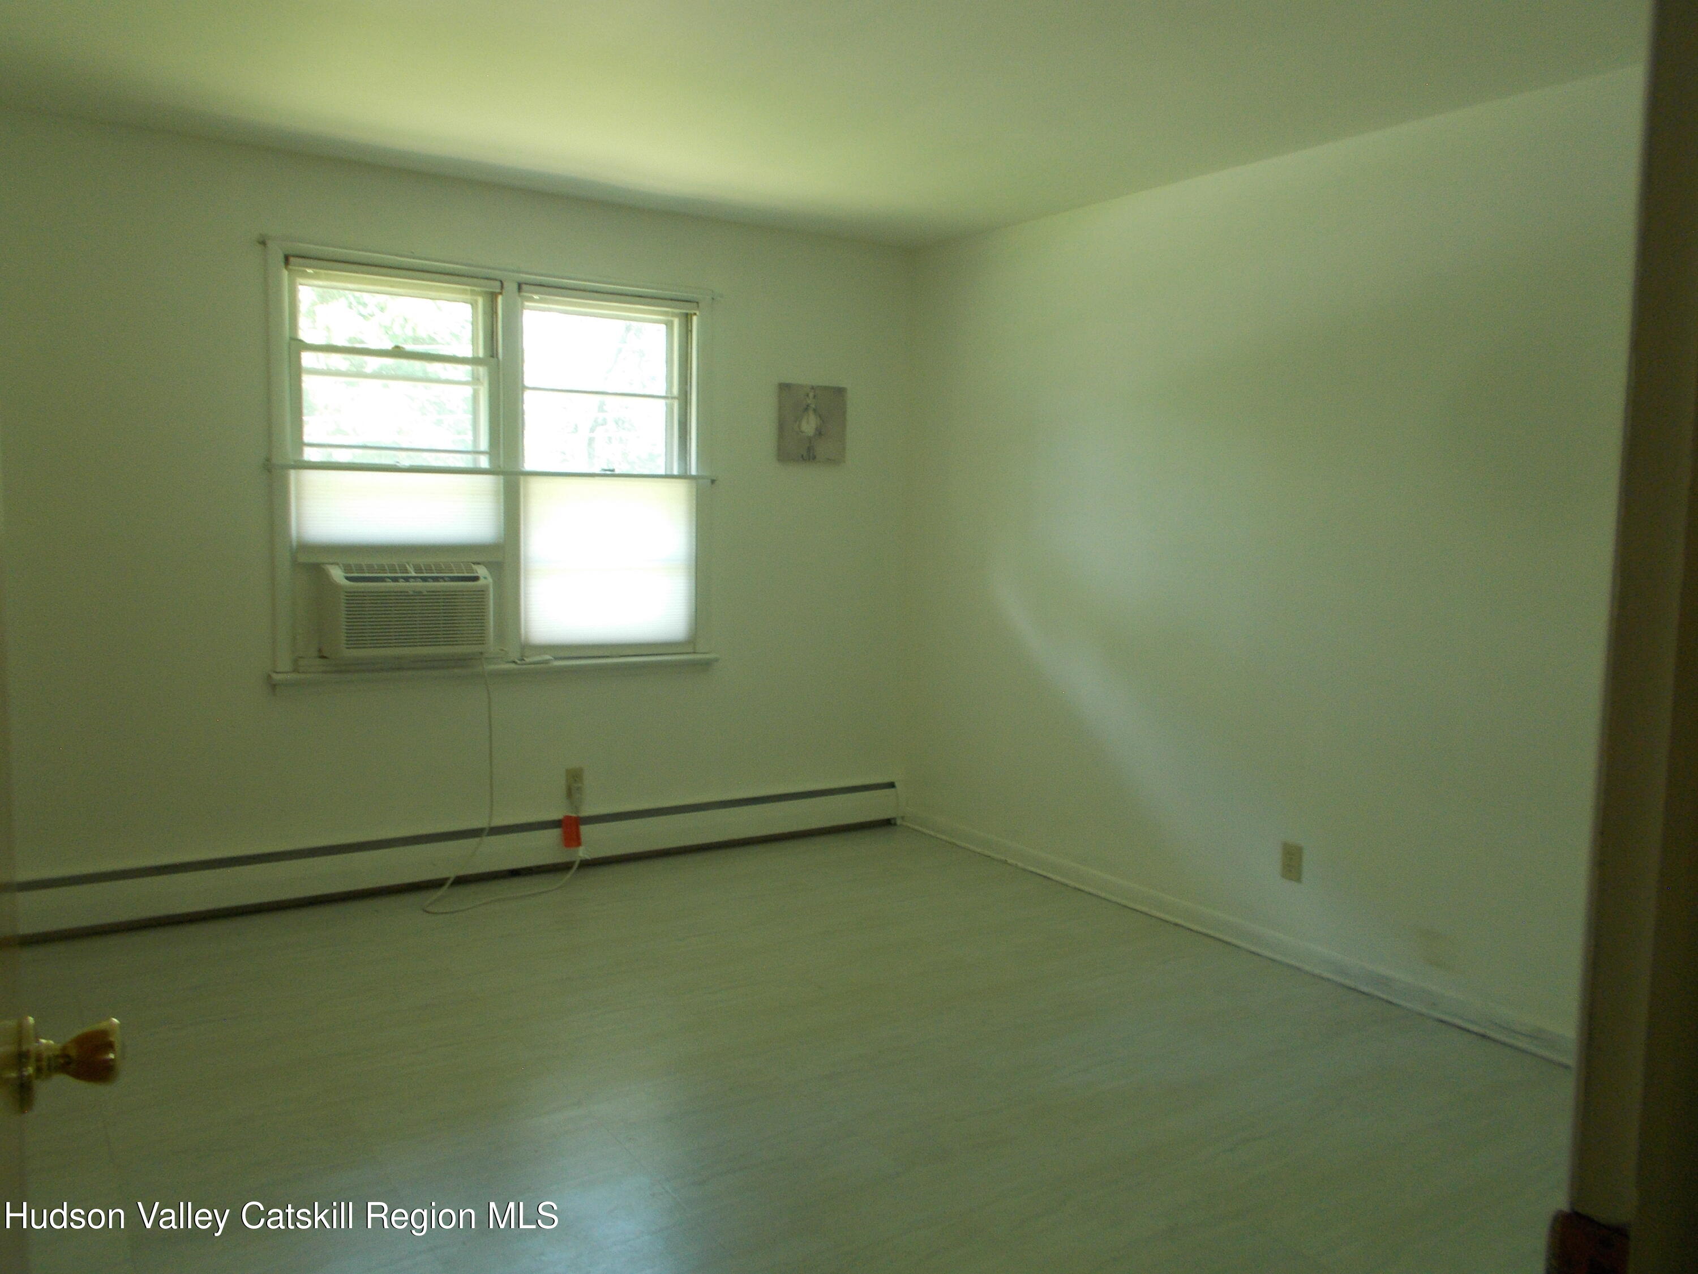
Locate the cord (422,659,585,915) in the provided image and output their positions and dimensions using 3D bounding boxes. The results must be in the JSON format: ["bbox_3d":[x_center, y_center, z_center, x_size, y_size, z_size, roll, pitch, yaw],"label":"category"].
[{"bbox_3d":[-1.177,0.474,4.410,0.640,0.812,0.340,-3,7,-33],"label":"cord"}]

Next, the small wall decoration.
[{"bbox_3d":[-0.145,-0.861,5.137,0.315,0.305,0.025,-3,7,-33],"label":"small wall decoration"}]

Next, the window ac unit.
[{"bbox_3d":[-1.495,-0.106,4.303,0.480,0.303,0.390,-3,7,-33],"label":"window ac unit"}]

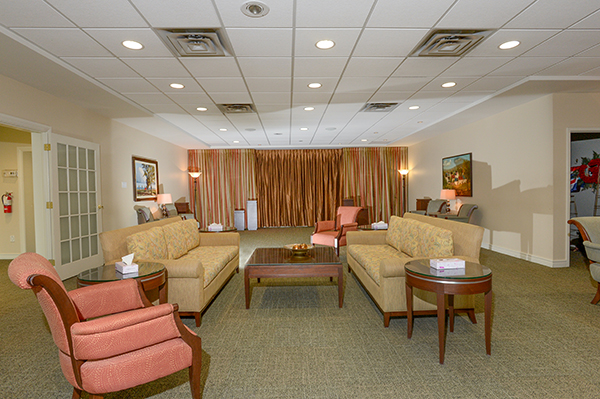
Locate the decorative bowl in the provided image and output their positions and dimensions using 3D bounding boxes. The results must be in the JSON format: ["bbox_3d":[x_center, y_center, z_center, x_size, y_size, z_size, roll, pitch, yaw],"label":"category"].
[{"bbox_3d":[-0.007,0.623,3.828,0.375,0.110,0.375,-1,2,0],"label":"decorative bowl"}]

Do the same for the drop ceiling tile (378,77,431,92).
[{"bbox_3d":[1.421,-1.562,4.287,0.605,0.025,0.600,-1,2,-2],"label":"drop ceiling tile"}]

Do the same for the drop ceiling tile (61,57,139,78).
[{"bbox_3d":[-2.196,-1.492,3.583,0.580,0.030,0.600,-1,2,-2],"label":"drop ceiling tile"}]

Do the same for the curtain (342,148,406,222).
[{"bbox_3d":[2.439,-0.402,10.288,2.131,2.564,0.160,-1,2,-2],"label":"curtain"}]

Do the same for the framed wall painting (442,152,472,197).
[{"bbox_3d":[3.629,-0.535,7.379,0.040,0.930,1.290,-1,2,-2],"label":"framed wall painting"}]

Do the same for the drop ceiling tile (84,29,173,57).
[{"bbox_3d":[-1.579,-1.488,3.009,0.605,0.025,0.600,-1,2,-2],"label":"drop ceiling tile"}]

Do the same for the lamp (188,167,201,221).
[{"bbox_3d":[-3.096,0.082,9.401,0.380,1.823,0.380,-1,2,-2],"label":"lamp"}]

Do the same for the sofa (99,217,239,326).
[{"bbox_3d":[-1.345,0.701,3.771,0.890,0.865,1.910,-1,2,1],"label":"sofa"}]

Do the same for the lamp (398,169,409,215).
[{"bbox_3d":[3.278,-0.033,9.981,0.360,1.822,0.360,-1,2,-2],"label":"lamp"}]

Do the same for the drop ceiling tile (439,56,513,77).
[{"bbox_3d":[2.055,-1.563,3.732,0.610,0.020,0.610,-1,2,-2],"label":"drop ceiling tile"}]

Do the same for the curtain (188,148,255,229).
[{"bbox_3d":[-2.485,-0.321,10.111,2.093,2.561,0.160,-1,2,-2],"label":"curtain"}]

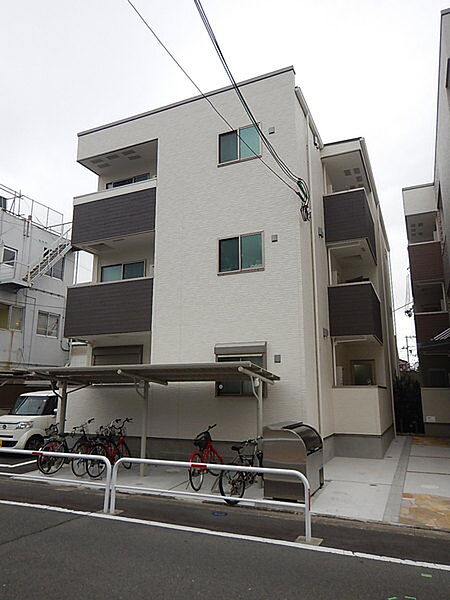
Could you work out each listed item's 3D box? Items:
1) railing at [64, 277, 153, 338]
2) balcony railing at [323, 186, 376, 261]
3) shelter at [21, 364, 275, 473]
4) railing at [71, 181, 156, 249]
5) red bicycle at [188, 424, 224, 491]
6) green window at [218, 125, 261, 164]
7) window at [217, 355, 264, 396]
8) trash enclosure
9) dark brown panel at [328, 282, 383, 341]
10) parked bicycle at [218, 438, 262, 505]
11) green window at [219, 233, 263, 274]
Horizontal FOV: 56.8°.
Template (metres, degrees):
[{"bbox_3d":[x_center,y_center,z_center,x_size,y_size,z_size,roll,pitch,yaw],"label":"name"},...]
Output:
[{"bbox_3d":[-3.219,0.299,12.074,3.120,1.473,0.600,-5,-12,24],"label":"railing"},{"bbox_3d":[4.188,-2.311,13.772,1.220,1.520,2.600,-5,-12,24],"label":"balcony railing"},{"bbox_3d":[-1.663,2.601,9.041,5.600,2.310,1.950,-5,-12,24],"label":"shelter"},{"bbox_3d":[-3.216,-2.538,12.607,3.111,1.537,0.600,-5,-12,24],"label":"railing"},{"bbox_3d":[-0.323,3.095,8.212,0.530,1.030,1.750,-3,-11,17],"label":"red bicycle"},{"bbox_3d":[0.386,-4.040,10.847,1.217,0.942,0.130,-5,-12,24],"label":"green window"},{"bbox_3d":[0.376,1.783,9.756,1.281,0.988,0.130,-5,-12,24],"label":"window"},{"bbox_3d":[1.315,2.926,7.726,0.730,1.170,1.450,-5,-12,24],"label":"trash enclosure"},{"bbox_3d":[4.189,0.509,13.240,1.220,1.500,2.600,-5,-12,24],"label":"dark brown panel"},{"bbox_3d":[0.371,2.960,7.392,0.550,0.980,1.680,-6,-12,27],"label":"parked bicycle"},{"bbox_3d":[0.395,-1.141,10.297,1.235,0.952,0.130,-5,-12,24],"label":"green window"}]

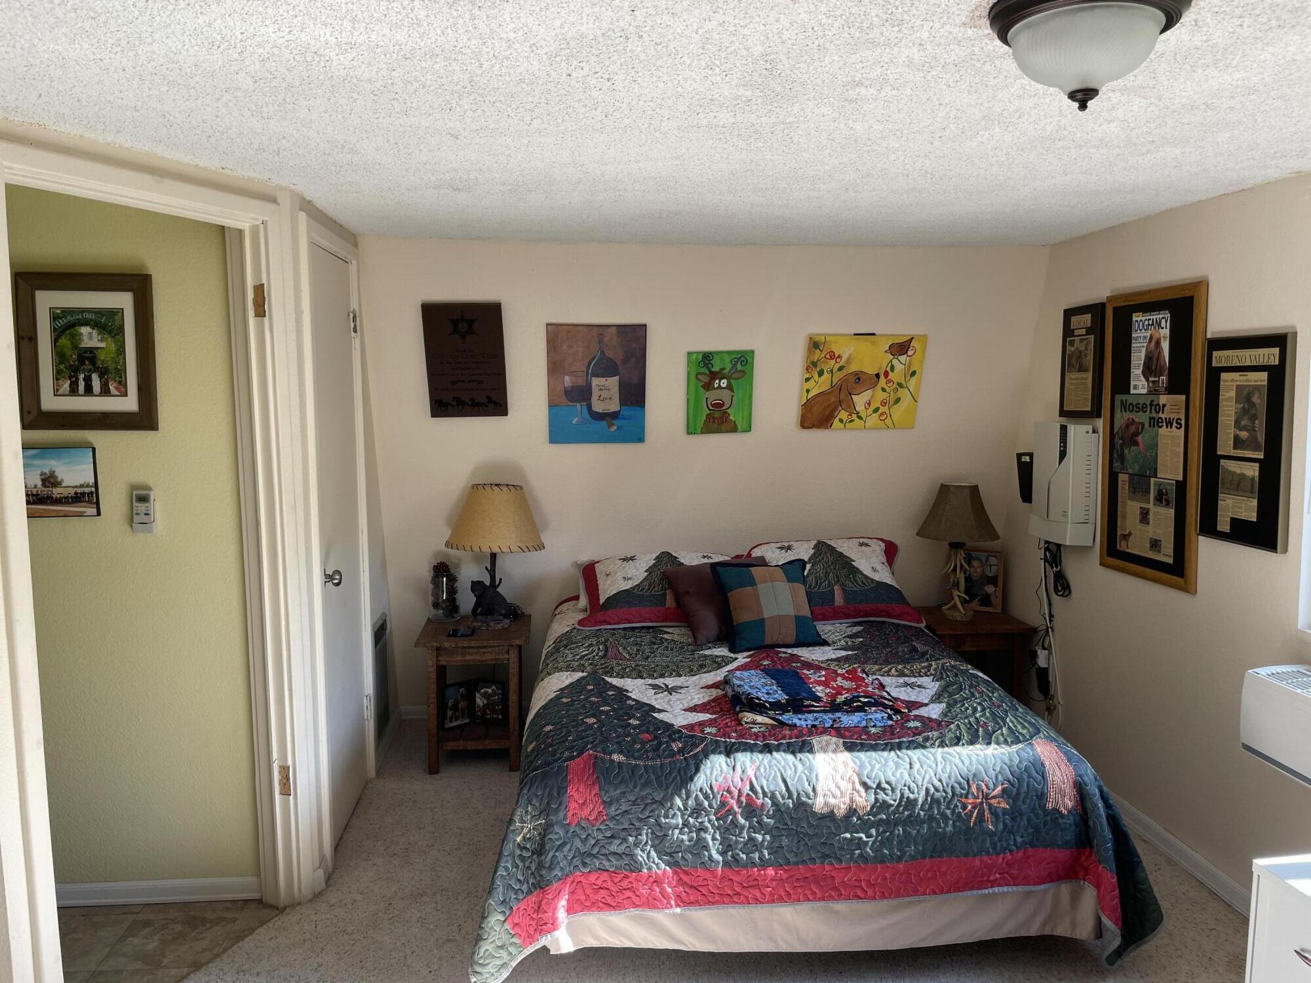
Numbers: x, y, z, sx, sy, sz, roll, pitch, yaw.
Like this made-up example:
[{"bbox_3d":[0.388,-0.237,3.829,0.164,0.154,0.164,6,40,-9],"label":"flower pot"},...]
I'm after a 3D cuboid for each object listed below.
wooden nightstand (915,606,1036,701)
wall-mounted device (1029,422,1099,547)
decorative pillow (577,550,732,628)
[{"bbox_3d":[1.339,0.816,4.321,0.440,0.540,0.440,0,7,-5],"label":"wooden nightstand"},{"bbox_3d":[1.588,-0.038,3.843,0.107,0.460,0.305,0,7,-5],"label":"wall-mounted device"},{"bbox_3d":[0.046,0.410,4.200,0.760,0.170,0.420,0,52,-5],"label":"decorative pillow"}]

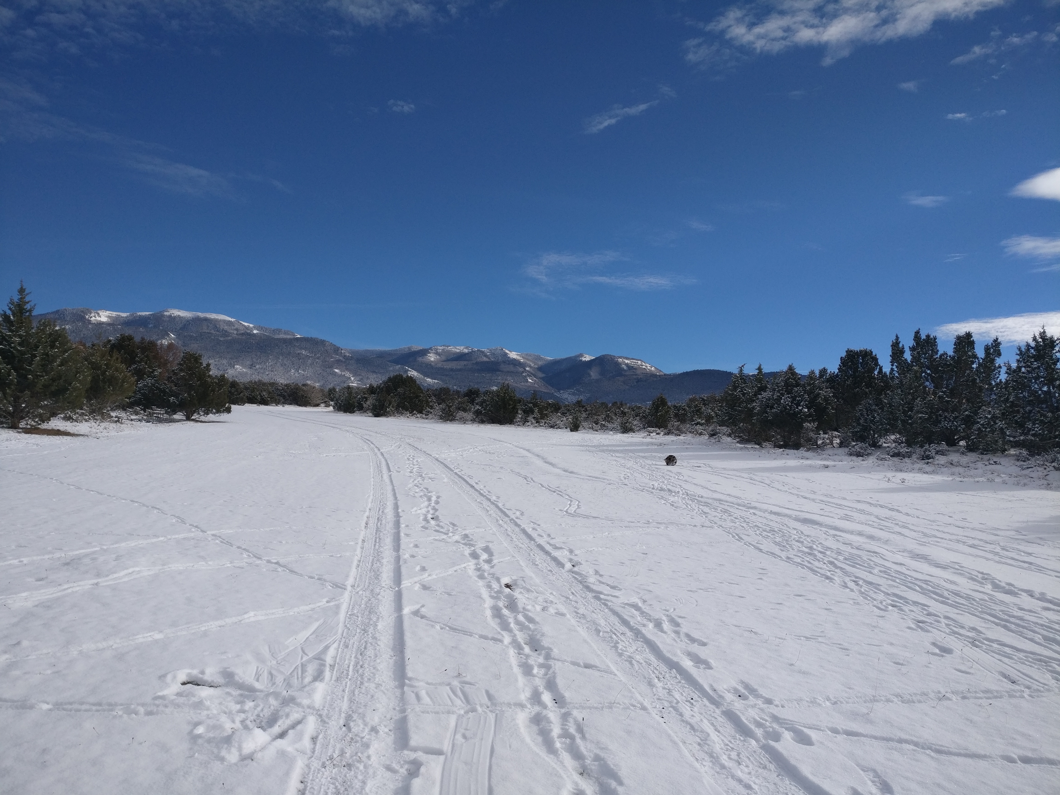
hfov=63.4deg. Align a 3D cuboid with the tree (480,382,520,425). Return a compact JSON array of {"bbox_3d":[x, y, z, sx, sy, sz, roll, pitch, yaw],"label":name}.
[{"bbox_3d":[-1.912,0.398,55.000,2.600,2.760,2.600,0,0,0],"label":"tree"}]

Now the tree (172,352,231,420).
[{"bbox_3d":[-23.064,-0.840,60.000,4.230,4.870,4.100,0,0,0],"label":"tree"}]

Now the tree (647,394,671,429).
[{"bbox_3d":[7.209,0.788,48.000,1.390,1.990,1.450,0,0,0],"label":"tree"}]

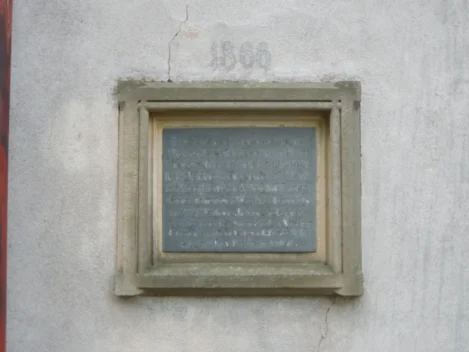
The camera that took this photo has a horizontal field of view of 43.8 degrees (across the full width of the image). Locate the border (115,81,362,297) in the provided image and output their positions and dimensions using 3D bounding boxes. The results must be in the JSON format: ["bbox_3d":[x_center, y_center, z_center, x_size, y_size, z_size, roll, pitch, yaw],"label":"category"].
[{"bbox_3d":[0.018,0.056,2.420,1.000,0.870,0.120,0,-3,0],"label":"border"}]

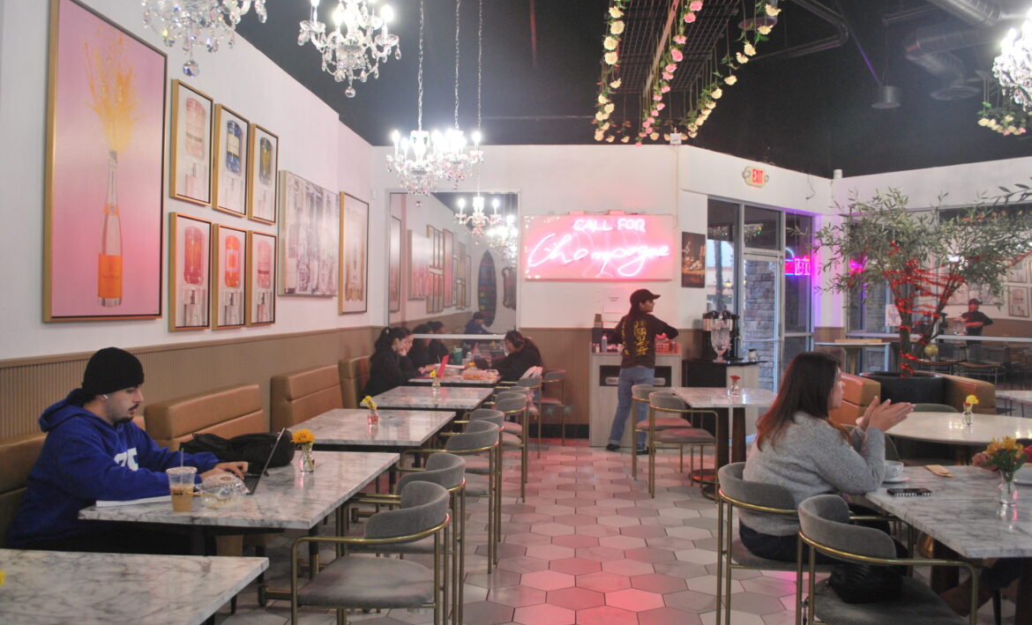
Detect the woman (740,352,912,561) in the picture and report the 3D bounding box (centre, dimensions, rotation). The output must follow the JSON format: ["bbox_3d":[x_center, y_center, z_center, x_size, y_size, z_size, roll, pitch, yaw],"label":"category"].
[{"bbox_3d":[1.197,0.773,3.041,0.670,1.240,0.480,0,0,-8],"label":"woman"}]

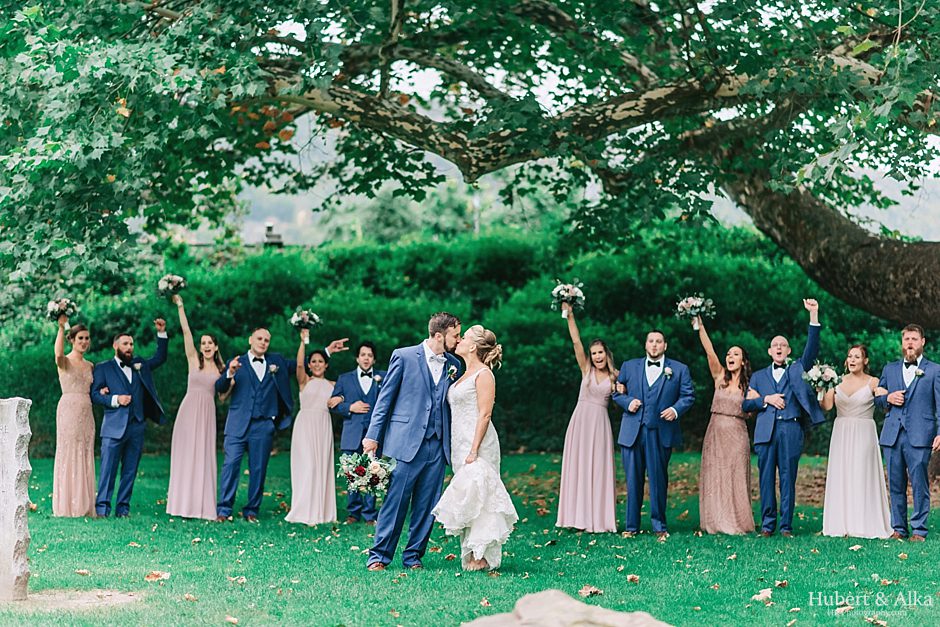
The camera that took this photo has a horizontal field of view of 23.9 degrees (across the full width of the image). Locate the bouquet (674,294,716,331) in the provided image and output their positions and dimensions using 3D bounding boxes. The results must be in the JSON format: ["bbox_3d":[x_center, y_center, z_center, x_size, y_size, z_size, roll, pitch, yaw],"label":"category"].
[{"bbox_3d":[1.991,-0.018,19.600,0.360,0.336,0.320,0,-1,0],"label":"bouquet"}]

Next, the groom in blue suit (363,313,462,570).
[{"bbox_3d":[-0.409,0.911,15.800,0.600,1.820,0.540,1,-2,-41],"label":"groom in blue suit"}]

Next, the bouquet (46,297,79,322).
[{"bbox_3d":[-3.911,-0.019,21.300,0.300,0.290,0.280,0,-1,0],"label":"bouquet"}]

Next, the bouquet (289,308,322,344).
[{"bbox_3d":[-1.527,0.121,20.600,0.310,0.330,0.290,0,-1,0],"label":"bouquet"}]

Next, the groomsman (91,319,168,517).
[{"bbox_3d":[-3.283,1.003,21.400,0.680,1.890,0.480,1,-2,-23],"label":"groomsman"}]

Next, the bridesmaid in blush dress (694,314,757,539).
[{"bbox_3d":[2.256,0.989,19.600,0.540,1.896,0.440,0,-2,12],"label":"bridesmaid in blush dress"}]

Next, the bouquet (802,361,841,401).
[{"bbox_3d":[3.009,0.574,19.000,0.310,0.340,0.300,0,-1,0],"label":"bouquet"}]

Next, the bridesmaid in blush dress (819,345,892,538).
[{"bbox_3d":[3.352,1.113,19.300,0.620,1.662,0.480,0,-2,12],"label":"bridesmaid in blush dress"}]

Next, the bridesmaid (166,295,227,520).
[{"bbox_3d":[-2.526,0.868,20.500,0.550,2.056,0.420,0,-2,-10],"label":"bridesmaid"}]

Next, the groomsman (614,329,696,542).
[{"bbox_3d":[1.612,1.045,19.500,0.700,1.810,0.500,0,-1,6],"label":"groomsman"}]

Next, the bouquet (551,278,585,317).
[{"bbox_3d":[0.861,-0.132,19.600,0.300,0.350,0.280,0,-1,0],"label":"bouquet"}]

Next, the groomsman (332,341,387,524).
[{"bbox_3d":[-0.974,1.099,20.500,0.570,1.674,0.400,0,-1,-6],"label":"groomsman"}]

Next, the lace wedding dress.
[{"bbox_3d":[0.038,1.089,15.500,0.540,1.389,0.500,1,-2,-28],"label":"lace wedding dress"}]

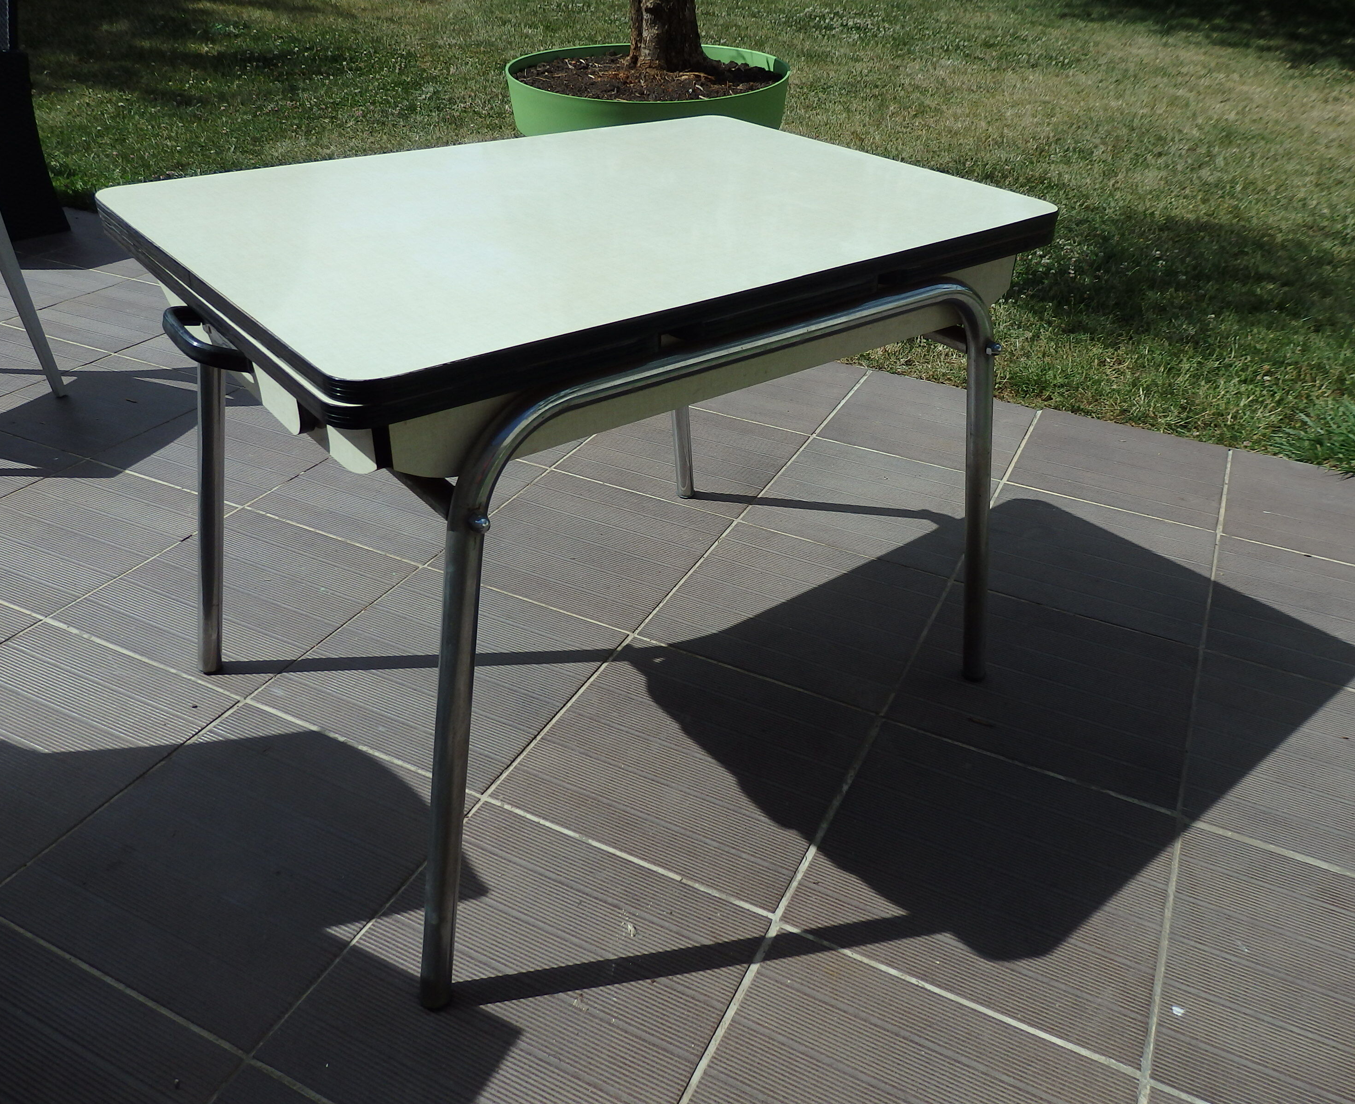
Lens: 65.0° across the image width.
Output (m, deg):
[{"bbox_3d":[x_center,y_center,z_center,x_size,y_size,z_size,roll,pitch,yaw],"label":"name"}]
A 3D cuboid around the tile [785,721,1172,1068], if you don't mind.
[{"bbox_3d":[0.423,0.434,1.443,0.446,0.020,0.443,16,35,21],"label":"tile"}]

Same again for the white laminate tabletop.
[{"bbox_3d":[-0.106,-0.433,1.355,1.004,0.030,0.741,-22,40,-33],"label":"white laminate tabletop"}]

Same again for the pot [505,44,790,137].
[{"bbox_3d":[-0.123,-2.001,4.709,1.220,0.256,1.220,1,34,-1],"label":"pot"}]

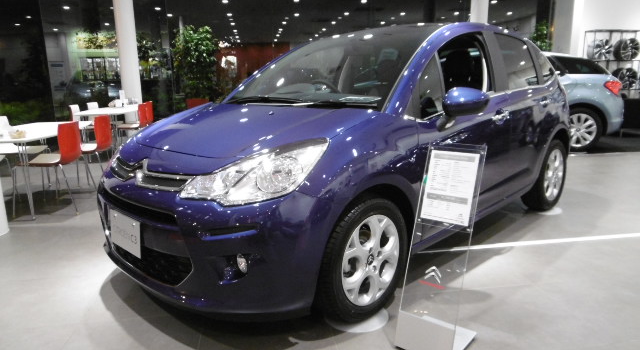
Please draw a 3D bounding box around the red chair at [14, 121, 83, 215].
[{"bbox_3d":[-2.502,-0.077,4.181,0.560,0.800,0.510,-2,12,-6],"label":"red chair"}]

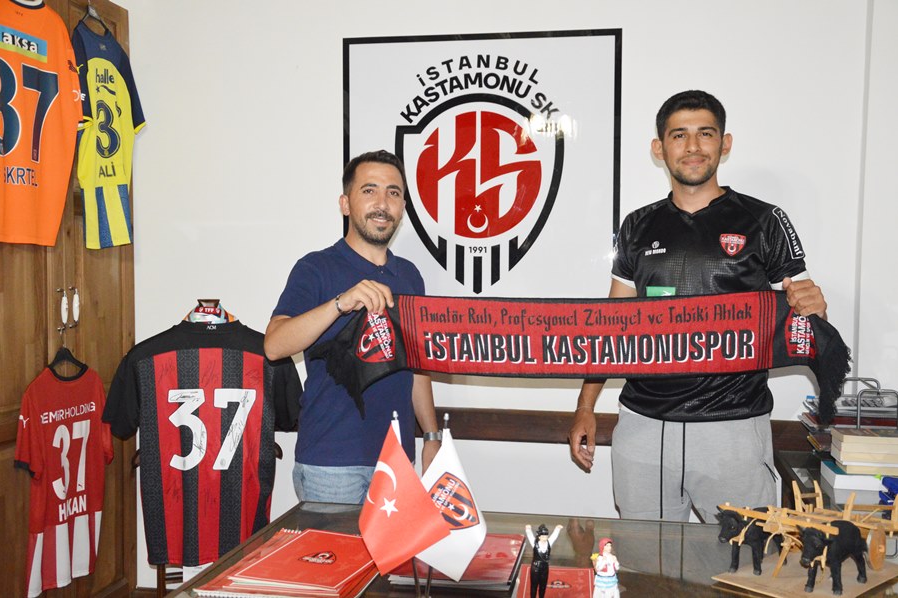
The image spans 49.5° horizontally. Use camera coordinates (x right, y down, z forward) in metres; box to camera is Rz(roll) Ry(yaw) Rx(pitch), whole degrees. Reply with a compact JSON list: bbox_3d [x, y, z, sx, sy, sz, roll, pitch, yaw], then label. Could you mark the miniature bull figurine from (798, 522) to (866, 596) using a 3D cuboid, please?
[{"bbox_3d":[0.694,0.459,1.753,0.152,0.120,0.062,-3,5,-42],"label":"miniature bull figurine"}]

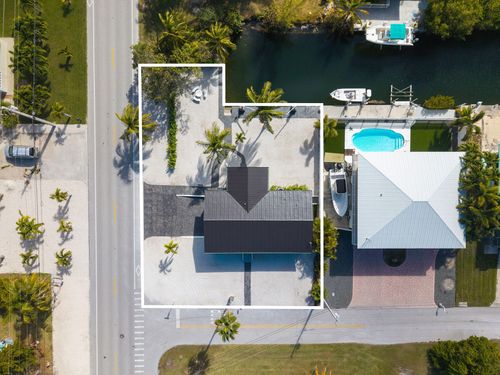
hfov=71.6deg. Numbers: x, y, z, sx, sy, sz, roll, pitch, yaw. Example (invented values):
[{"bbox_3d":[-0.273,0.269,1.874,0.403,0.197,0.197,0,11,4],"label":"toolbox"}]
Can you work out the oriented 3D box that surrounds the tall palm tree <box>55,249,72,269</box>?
[{"bbox_3d":[-28.500,10.900,53.850,2.700,3.500,2.800,0,90,0],"label":"tall palm tree"}]

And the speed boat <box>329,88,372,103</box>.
[{"bbox_3d":[16.220,-14.790,55.600,6.600,1.700,2.100,0,90,0],"label":"speed boat"}]

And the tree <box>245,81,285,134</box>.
[{"bbox_3d":[2.180,-11.419,52.031,6.000,7.300,7.000,0,90,1],"label":"tree"}]

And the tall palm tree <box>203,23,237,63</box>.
[{"bbox_3d":[-4.450,-21.400,52.600,4.900,6.000,5.200,0,90,0],"label":"tall palm tree"}]

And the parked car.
[{"bbox_3d":[-36.200,-5.650,54.700,5.150,1.750,1.970,0,90,0],"label":"parked car"}]

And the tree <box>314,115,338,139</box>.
[{"bbox_3d":[11.437,-9.096,53.218,3.500,4.700,3.500,0,90,1],"label":"tree"}]

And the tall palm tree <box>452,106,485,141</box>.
[{"bbox_3d":[32.700,-9.500,53.000,4.700,5.200,4.800,0,90,0],"label":"tall palm tree"}]

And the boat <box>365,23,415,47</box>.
[{"bbox_3d":[22.039,-23.835,54.239,8.000,2.700,2.800,1,90,1],"label":"boat"}]

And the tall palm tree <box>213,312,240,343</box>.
[{"bbox_3d":[-2.950,18.000,49.900,3.600,11.500,3.700,0,90,0],"label":"tall palm tree"}]

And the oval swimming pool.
[{"bbox_3d":[20.670,-7.430,56.300,8.300,1.500,4.100,0,90,0],"label":"oval swimming pool"}]

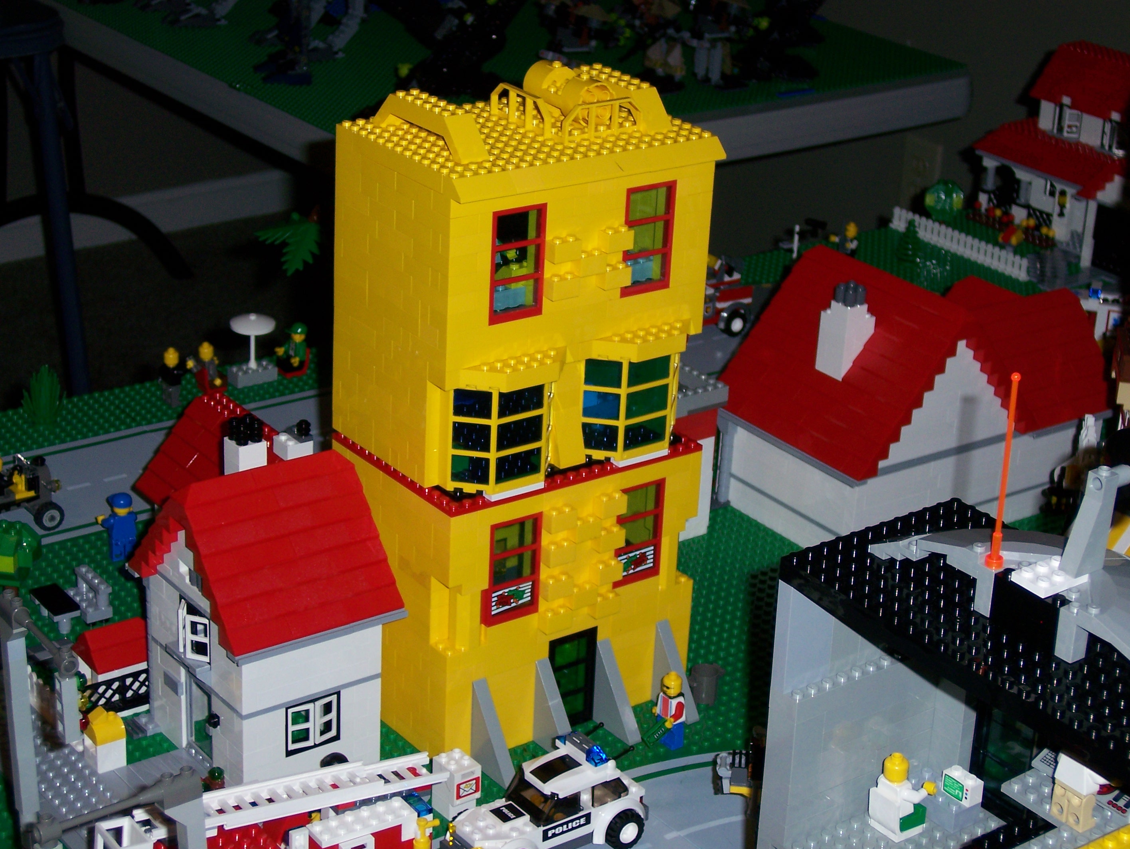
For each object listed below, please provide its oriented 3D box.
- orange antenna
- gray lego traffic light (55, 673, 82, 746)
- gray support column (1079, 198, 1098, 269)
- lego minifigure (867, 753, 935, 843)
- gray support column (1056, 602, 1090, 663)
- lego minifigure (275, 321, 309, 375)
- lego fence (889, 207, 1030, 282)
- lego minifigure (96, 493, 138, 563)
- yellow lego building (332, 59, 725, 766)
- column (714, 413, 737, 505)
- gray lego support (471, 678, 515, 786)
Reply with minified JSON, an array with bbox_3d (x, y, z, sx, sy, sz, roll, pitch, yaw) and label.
[{"bbox_3d":[0.161,0.017,0.838,0.007,0.077,0.007,-16,30,-33],"label":"orange antenna"},{"bbox_3d":[-0.255,0.145,1.175,0.008,0.038,0.008,-14,29,-34],"label":"gray lego traffic light"},{"bbox_3d":[0.448,-0.163,1.952,0.008,0.059,0.008,-14,29,-34],"label":"gray support column"},{"bbox_3d":[0.140,0.150,0.944,0.019,0.037,0.019,-16,30,-33],"label":"lego minifigure"},{"bbox_3d":[0.183,0.075,0.825,0.008,0.021,0.008,-16,30,-33],"label":"gray support column"},{"bbox_3d":[-0.198,-0.055,1.652,0.019,0.037,0.019,-14,29,-34],"label":"lego minifigure"},{"bbox_3d":[0.342,-0.158,1.978,0.008,0.019,0.161,-14,29,-34],"label":"lego fence"},{"bbox_3d":[-0.268,0.059,1.375,0.021,0.042,0.017,-14,29,-34],"label":"lego minifigure"},{"bbox_3d":[-0.020,-0.012,1.192,0.160,0.342,0.120,-14,29,-34],"label":"yellow lego building"},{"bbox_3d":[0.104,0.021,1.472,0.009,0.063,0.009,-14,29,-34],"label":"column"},{"bbox_3d":[-0.036,0.158,1.167,0.008,0.048,0.032,-14,29,-34],"label":"gray lego support"}]

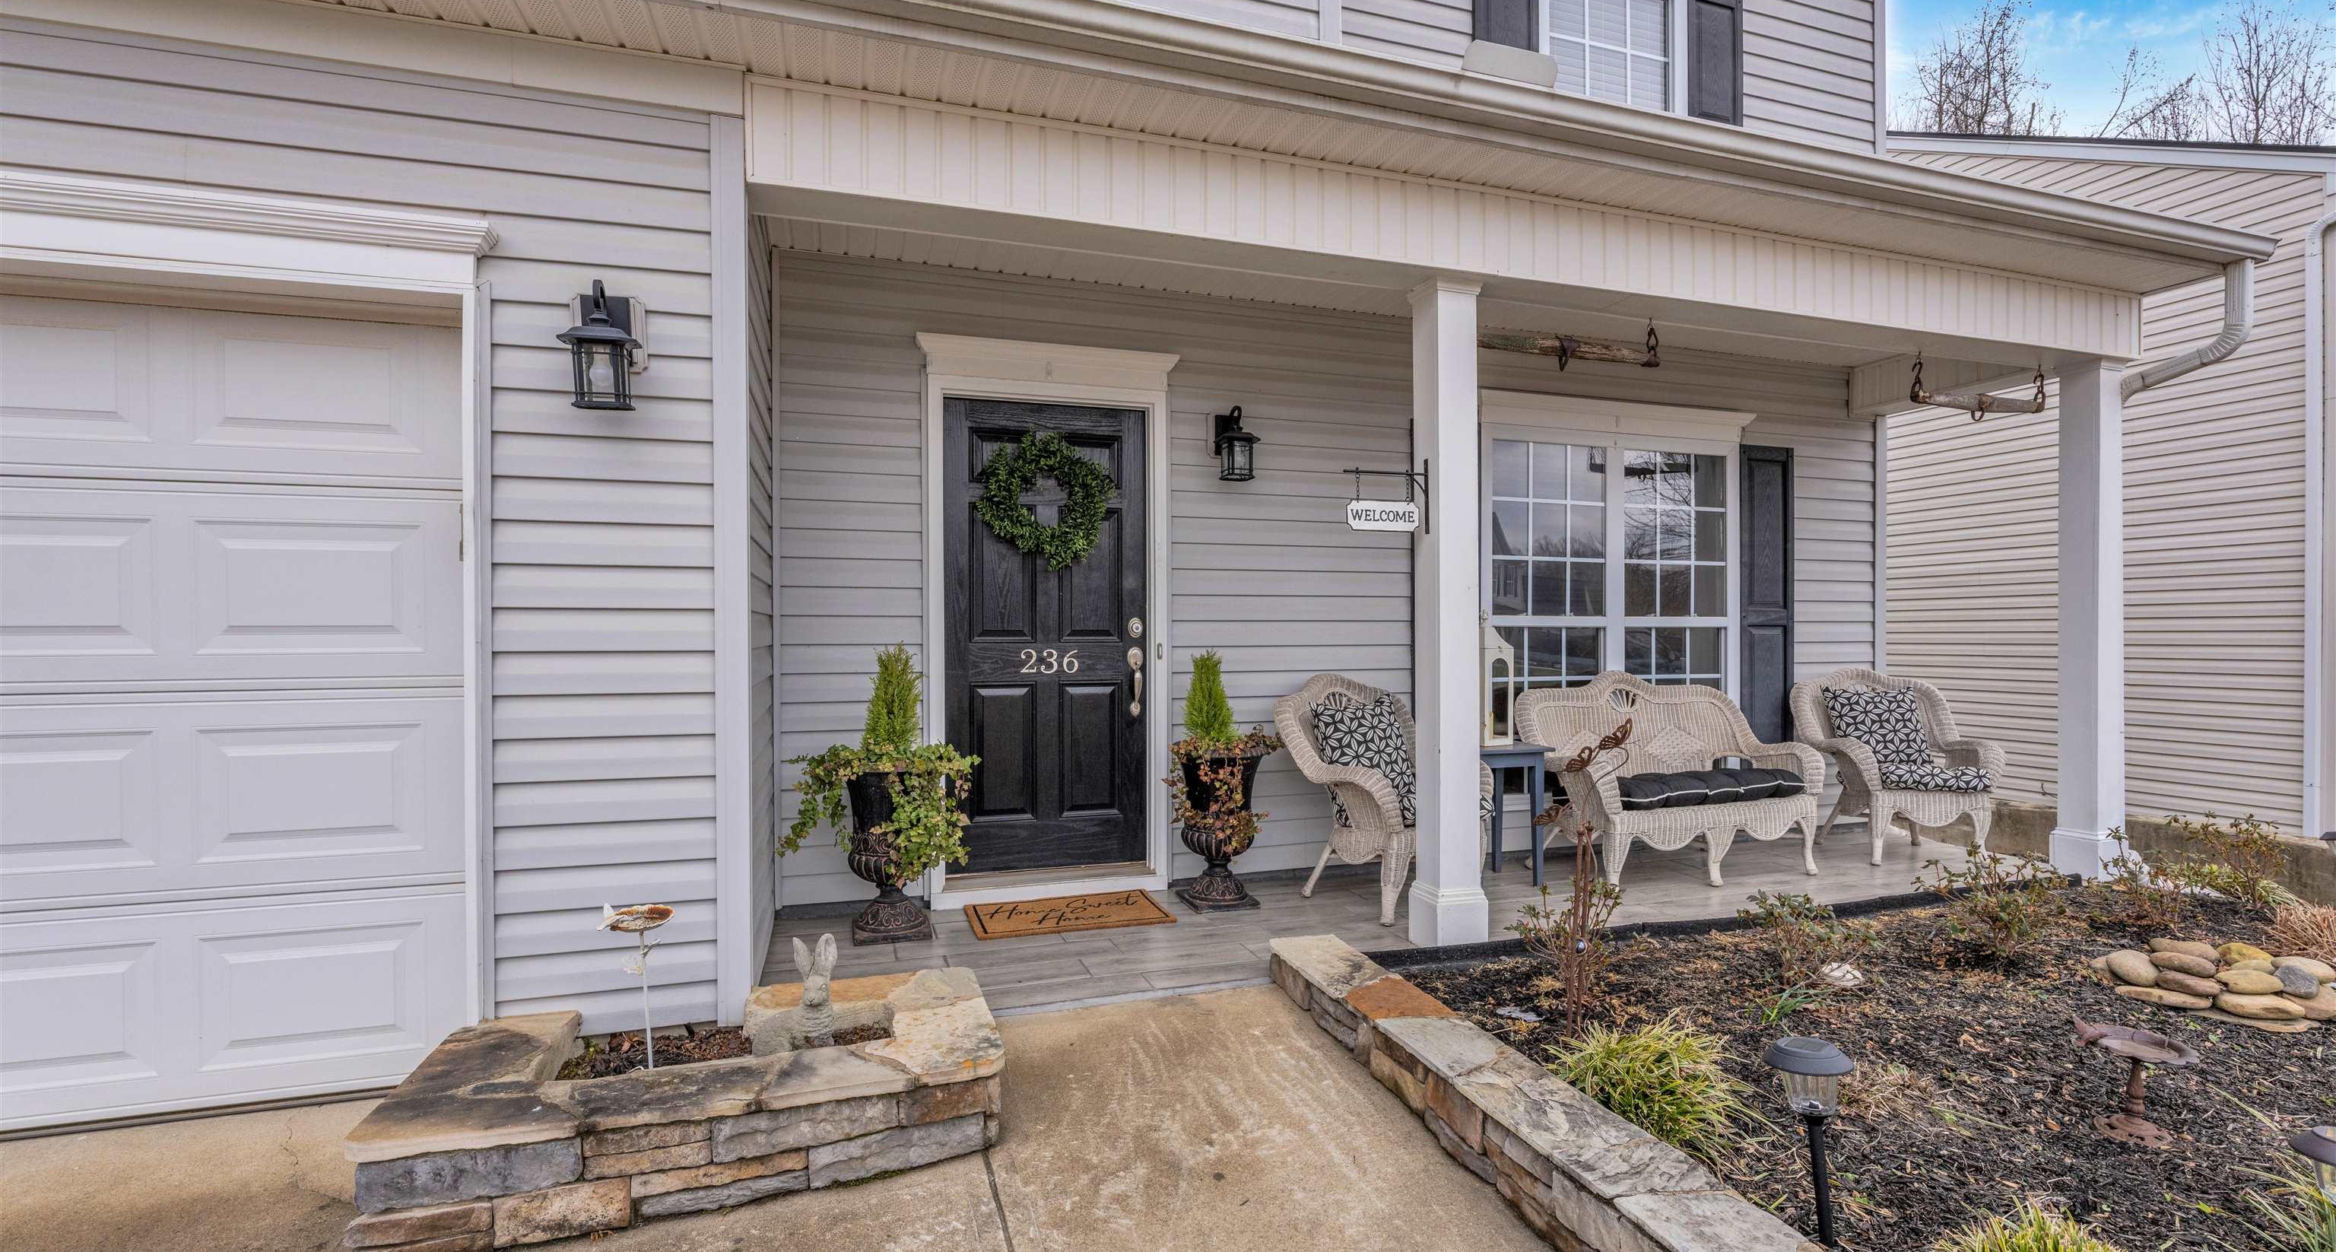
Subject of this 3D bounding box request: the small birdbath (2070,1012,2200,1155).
[{"bbox_3d":[2.175,1.025,2.340,0.210,0.240,0.170,0,0,25],"label":"small birdbath"}]

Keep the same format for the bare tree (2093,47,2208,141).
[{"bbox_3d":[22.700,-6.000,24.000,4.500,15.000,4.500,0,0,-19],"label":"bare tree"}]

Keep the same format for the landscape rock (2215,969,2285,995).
[{"bbox_3d":[3.177,1.046,3.050,0.160,0.065,0.110,0,0,21],"label":"landscape rock"}]

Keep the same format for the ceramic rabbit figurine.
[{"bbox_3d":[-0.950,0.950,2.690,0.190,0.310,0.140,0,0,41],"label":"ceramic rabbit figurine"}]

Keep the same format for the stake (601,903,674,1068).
[{"bbox_3d":[-1.312,0.893,2.580,0.180,0.420,0.120,-3,0,0],"label":"stake"}]

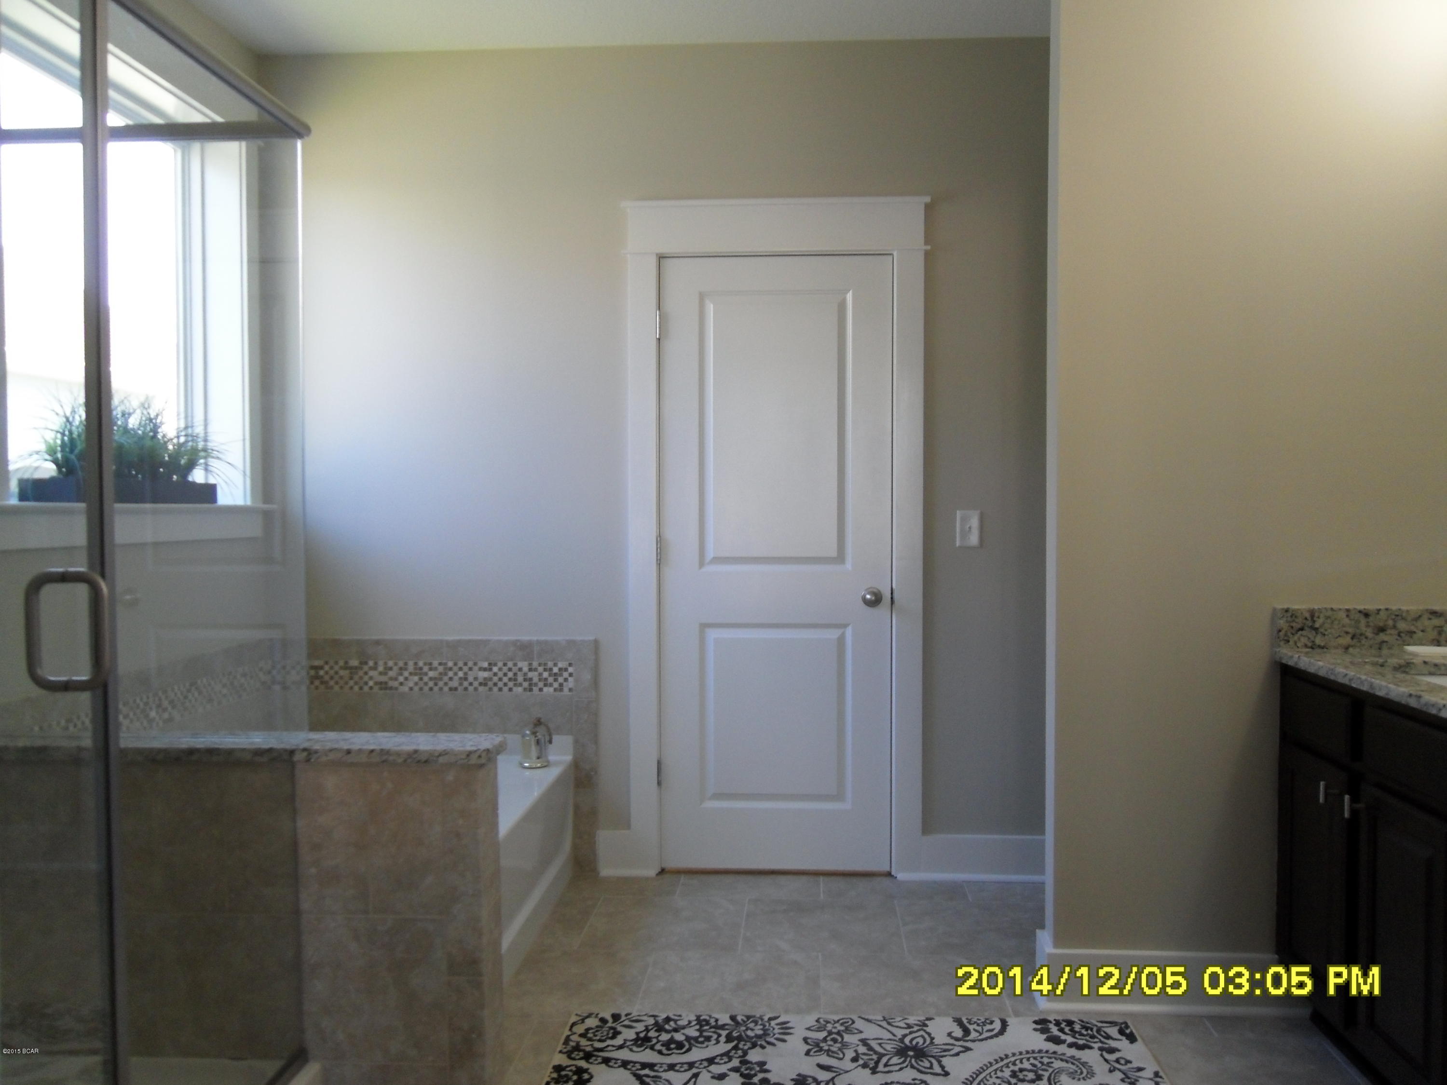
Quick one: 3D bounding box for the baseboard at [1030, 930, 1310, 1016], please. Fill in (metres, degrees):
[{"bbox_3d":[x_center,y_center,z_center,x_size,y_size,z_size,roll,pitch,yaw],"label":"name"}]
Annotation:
[{"bbox_3d":[1.080,1.048,2.870,0.627,0.143,0.168,0,1,4],"label":"baseboard"}]

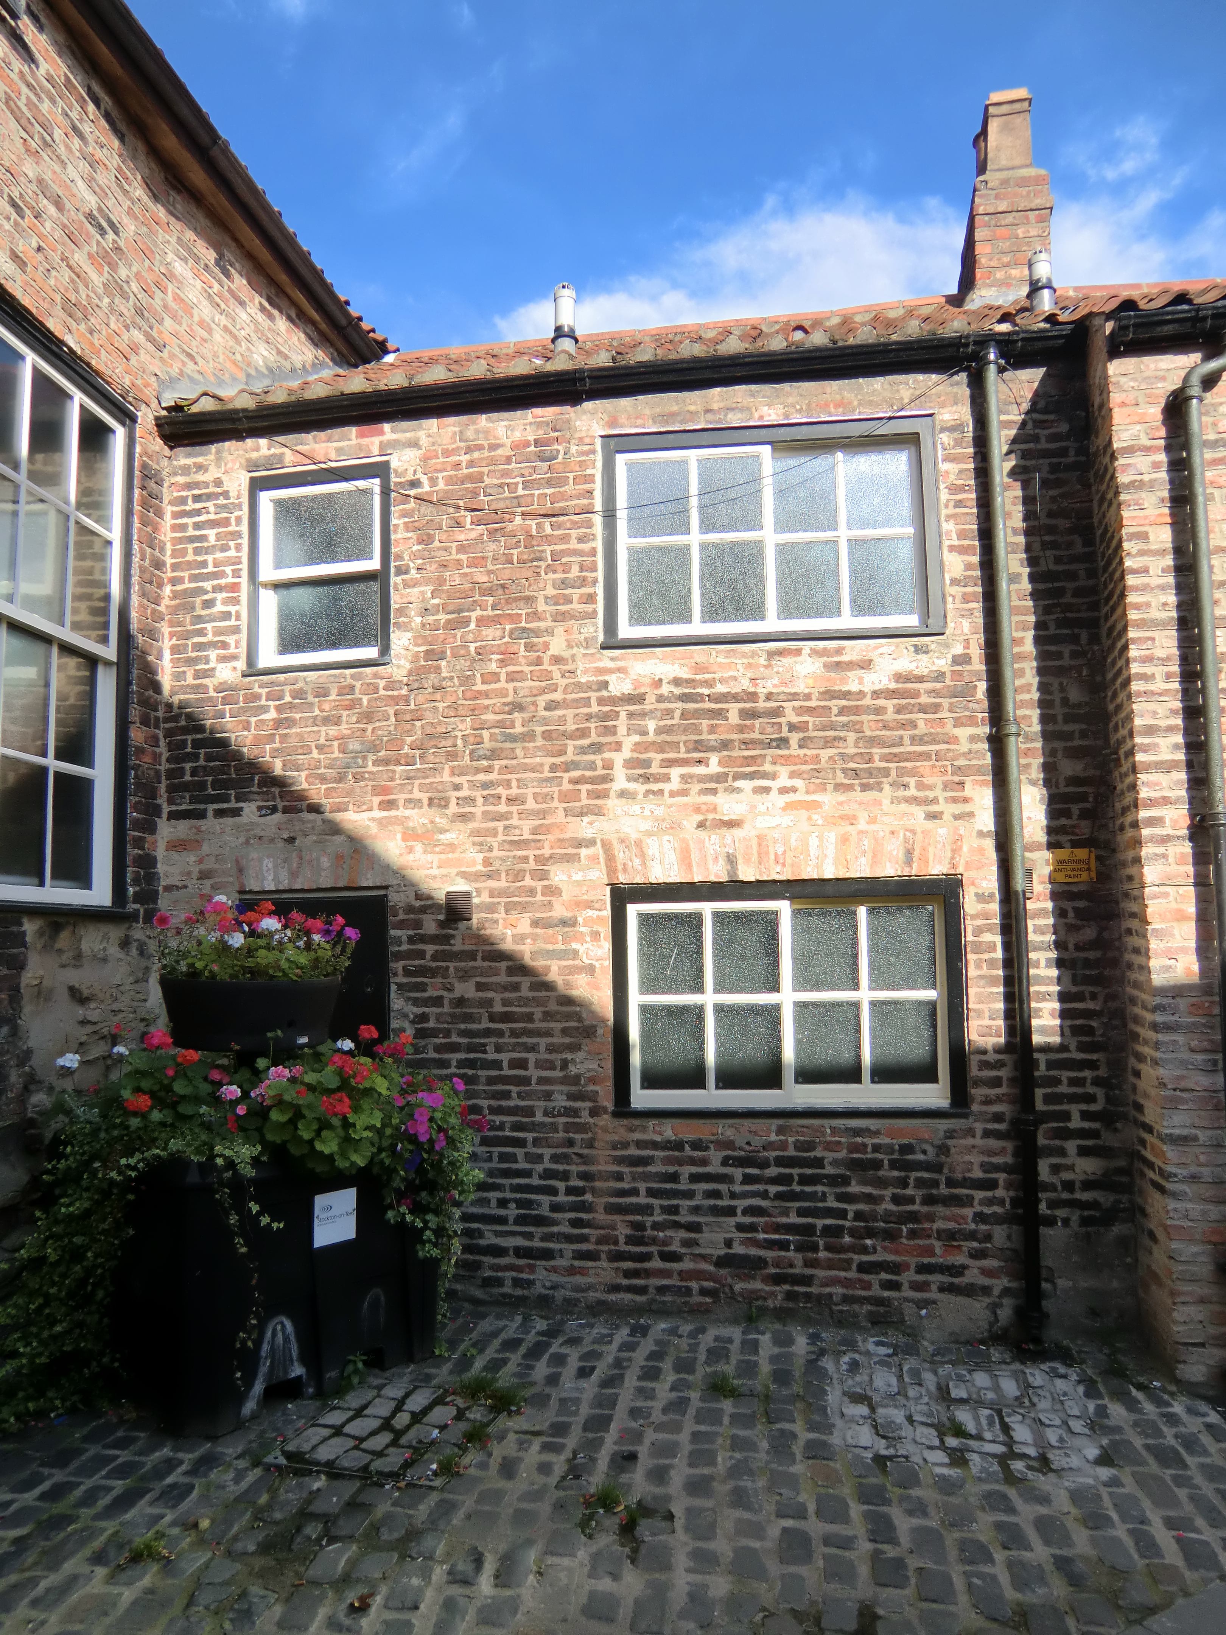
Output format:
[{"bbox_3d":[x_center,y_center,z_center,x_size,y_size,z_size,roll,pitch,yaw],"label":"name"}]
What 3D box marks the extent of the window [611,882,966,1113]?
[{"bbox_3d":[0.787,0.812,5.157,1.569,1.038,0.110,-2,-5,6],"label":"window"}]

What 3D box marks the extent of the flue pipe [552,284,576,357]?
[{"bbox_3d":[-0.276,-2.816,6.450,0.140,0.426,0.140,-1,-6,0],"label":"flue pipe"}]

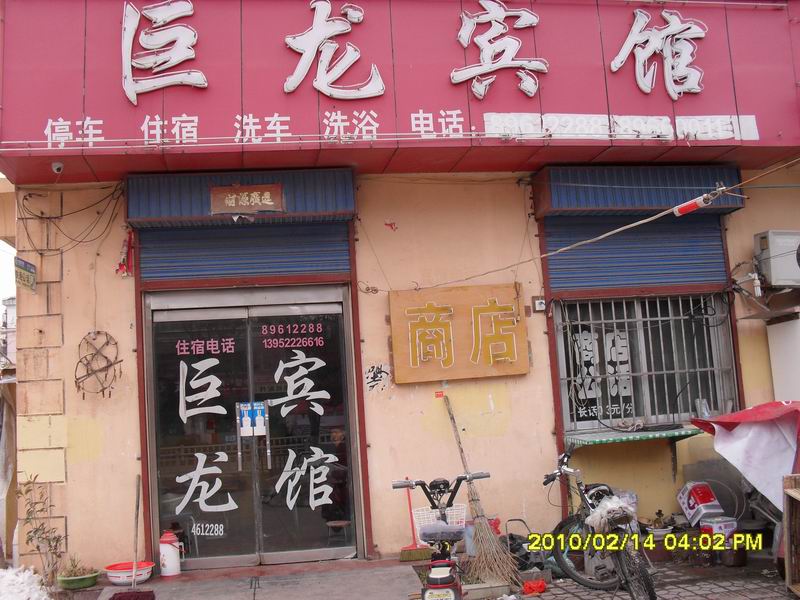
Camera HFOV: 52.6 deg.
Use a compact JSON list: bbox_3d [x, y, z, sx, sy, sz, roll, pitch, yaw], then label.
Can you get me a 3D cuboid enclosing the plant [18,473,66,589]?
[{"bbox_3d":[-2.958,1.895,6.656,0.390,0.940,0.340,-3,-6,-7],"label":"plant"}]

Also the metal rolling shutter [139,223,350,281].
[{"bbox_3d":[-1.379,-0.425,7.301,1.864,0.491,0.060,-3,-6,-7],"label":"metal rolling shutter"}]

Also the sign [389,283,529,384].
[{"bbox_3d":[0.544,0.310,7.403,1.250,0.851,0.045,-3,-6,-7],"label":"sign"}]

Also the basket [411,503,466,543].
[{"bbox_3d":[0.286,1.616,5.850,0.360,0.220,0.240,-2,-6,-15],"label":"basket"}]

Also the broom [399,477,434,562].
[{"bbox_3d":[0.135,1.915,7.094,0.320,0.709,0.090,-5,-19,-8],"label":"broom"}]

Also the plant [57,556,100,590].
[{"bbox_3d":[-2.621,2.219,6.583,0.340,0.230,0.320,-3,-6,-7],"label":"plant"}]

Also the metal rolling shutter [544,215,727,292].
[{"bbox_3d":[2.258,-0.448,7.755,1.761,0.705,0.060,-3,-6,-7],"label":"metal rolling shutter"}]

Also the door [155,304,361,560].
[{"bbox_3d":[-1.289,1.177,7.203,1.708,2.299,0.080,-3,-6,-7],"label":"door"}]

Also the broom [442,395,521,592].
[{"bbox_3d":[0.623,1.590,6.986,0.460,1.639,0.250,-13,-25,-8],"label":"broom"}]

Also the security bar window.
[{"bbox_3d":[2.342,0.588,7.665,1.743,1.242,0.080,-3,-6,-7],"label":"security bar window"}]

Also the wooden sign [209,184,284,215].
[{"bbox_3d":[-1.296,-0.859,6.911,0.605,0.230,0.020,-3,-6,-7],"label":"wooden sign"}]

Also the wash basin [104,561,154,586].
[{"bbox_3d":[-2.217,2.244,6.630,0.410,0.140,0.410,-3,-6,-7],"label":"wash basin"}]

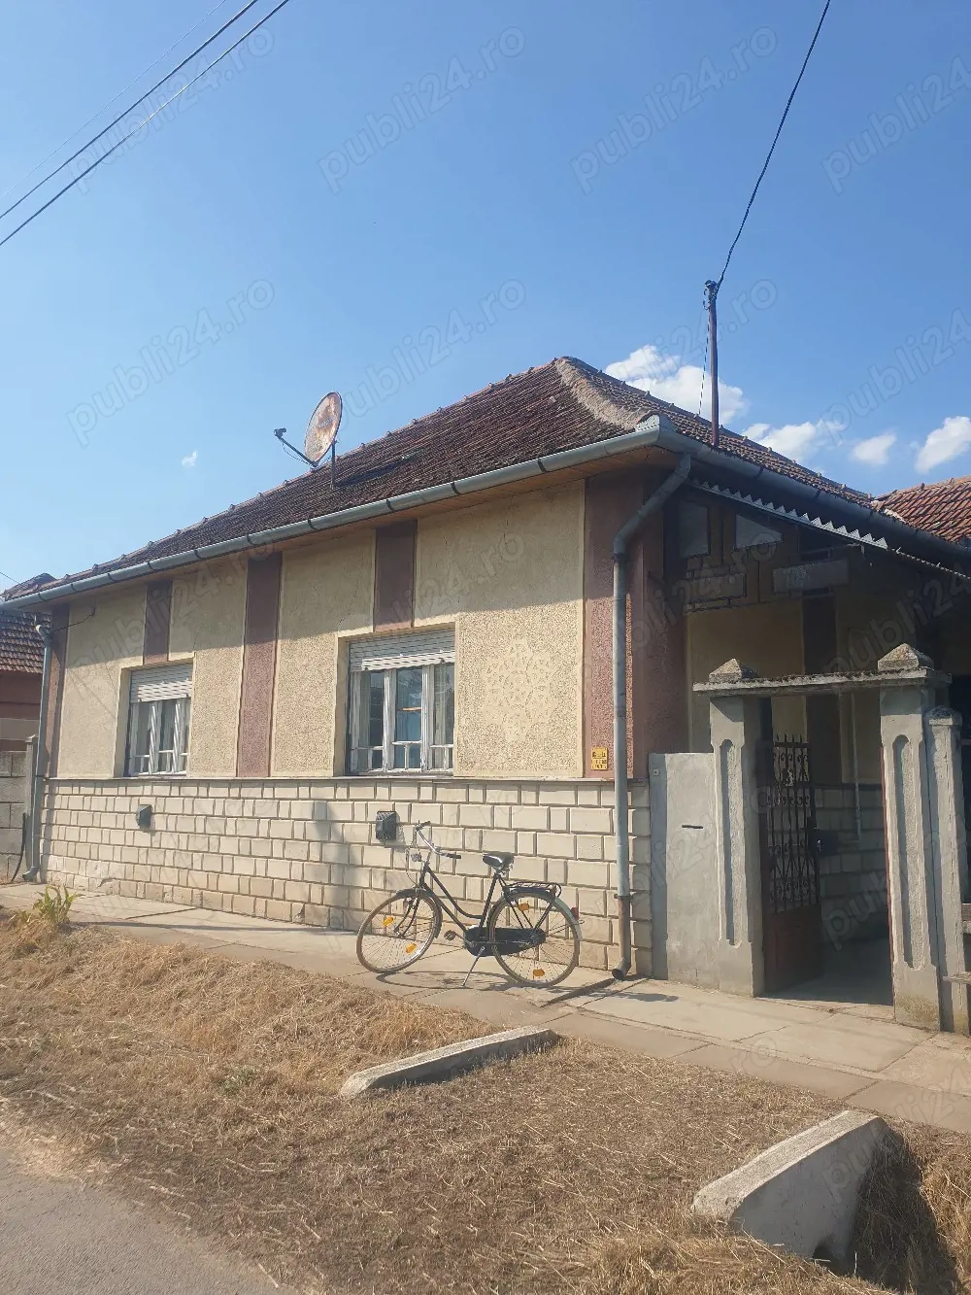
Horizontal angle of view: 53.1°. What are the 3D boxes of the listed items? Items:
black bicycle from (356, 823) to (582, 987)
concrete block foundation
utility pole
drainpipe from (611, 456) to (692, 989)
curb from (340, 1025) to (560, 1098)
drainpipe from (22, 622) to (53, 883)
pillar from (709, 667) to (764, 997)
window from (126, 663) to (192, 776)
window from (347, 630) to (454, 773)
[{"bbox_3d":[-0.142,2.014,7.611,1.830,1.150,0.580,-3,-9,21],"label":"black bicycle"},{"bbox_3d":[-2.695,2.404,11.822,10.900,1.600,0.380,-6,-11,40],"label":"concrete block foundation"},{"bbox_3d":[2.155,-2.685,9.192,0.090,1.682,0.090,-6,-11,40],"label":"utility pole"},{"bbox_3d":[1.385,0.537,8.175,0.820,4.330,0.300,-6,-11,40],"label":"drainpipe"},{"bbox_3d":[-0.182,2.307,5.337,0.170,0.170,1.540,-7,-11,41],"label":"curb"},{"bbox_3d":[-7.053,1.635,15.203,0.150,4.020,0.310,-6,-11,40],"label":"drainpipe"},{"bbox_3d":[2.055,1.443,7.891,0.310,2.590,0.270,-6,-11,40],"label":"pillar"},{"bbox_3d":[-4.519,1.024,13.622,1.810,1.580,0.140,-6,-11,40],"label":"window"},{"bbox_3d":[-0.905,0.625,10.604,1.760,1.560,0.140,-6,-11,40],"label":"window"}]

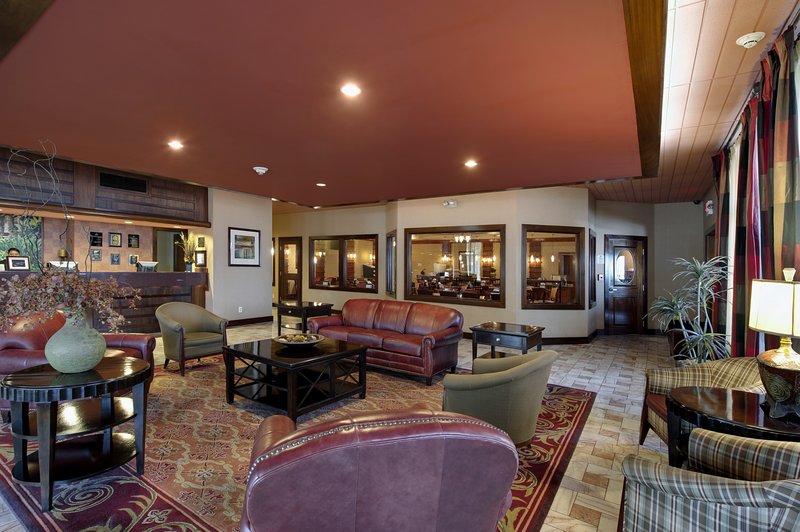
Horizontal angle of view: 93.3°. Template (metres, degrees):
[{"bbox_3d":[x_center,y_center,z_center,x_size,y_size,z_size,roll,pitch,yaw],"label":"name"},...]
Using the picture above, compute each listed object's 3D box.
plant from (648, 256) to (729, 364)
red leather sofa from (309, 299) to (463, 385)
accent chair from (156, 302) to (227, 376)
[{"bbox_3d":[3.412,0.688,4.450,0.950,1.620,0.920,1,0,34],"label":"plant"},{"bbox_3d":[-0.201,0.971,5.332,2.156,0.889,0.894,1,0,34],"label":"red leather sofa"},{"bbox_3d":[-2.790,0.934,5.065,0.760,0.845,0.730,1,0,34],"label":"accent chair"}]

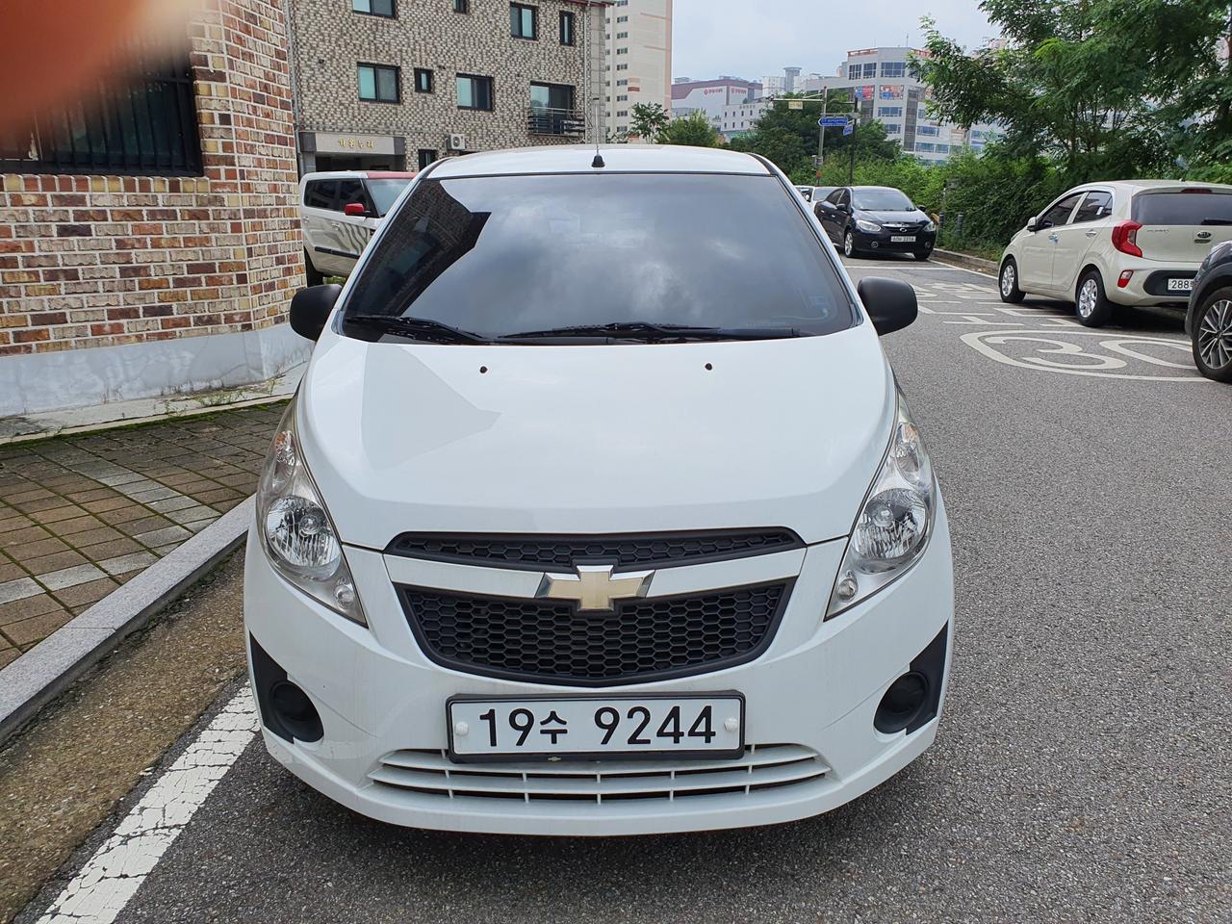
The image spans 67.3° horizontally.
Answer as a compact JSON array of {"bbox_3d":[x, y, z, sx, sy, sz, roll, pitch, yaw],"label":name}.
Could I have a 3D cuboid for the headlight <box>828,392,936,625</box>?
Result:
[{"bbox_3d":[0.546,0.090,1.972,0.280,0.340,0.450,-1,17,-1],"label":"headlight"}]

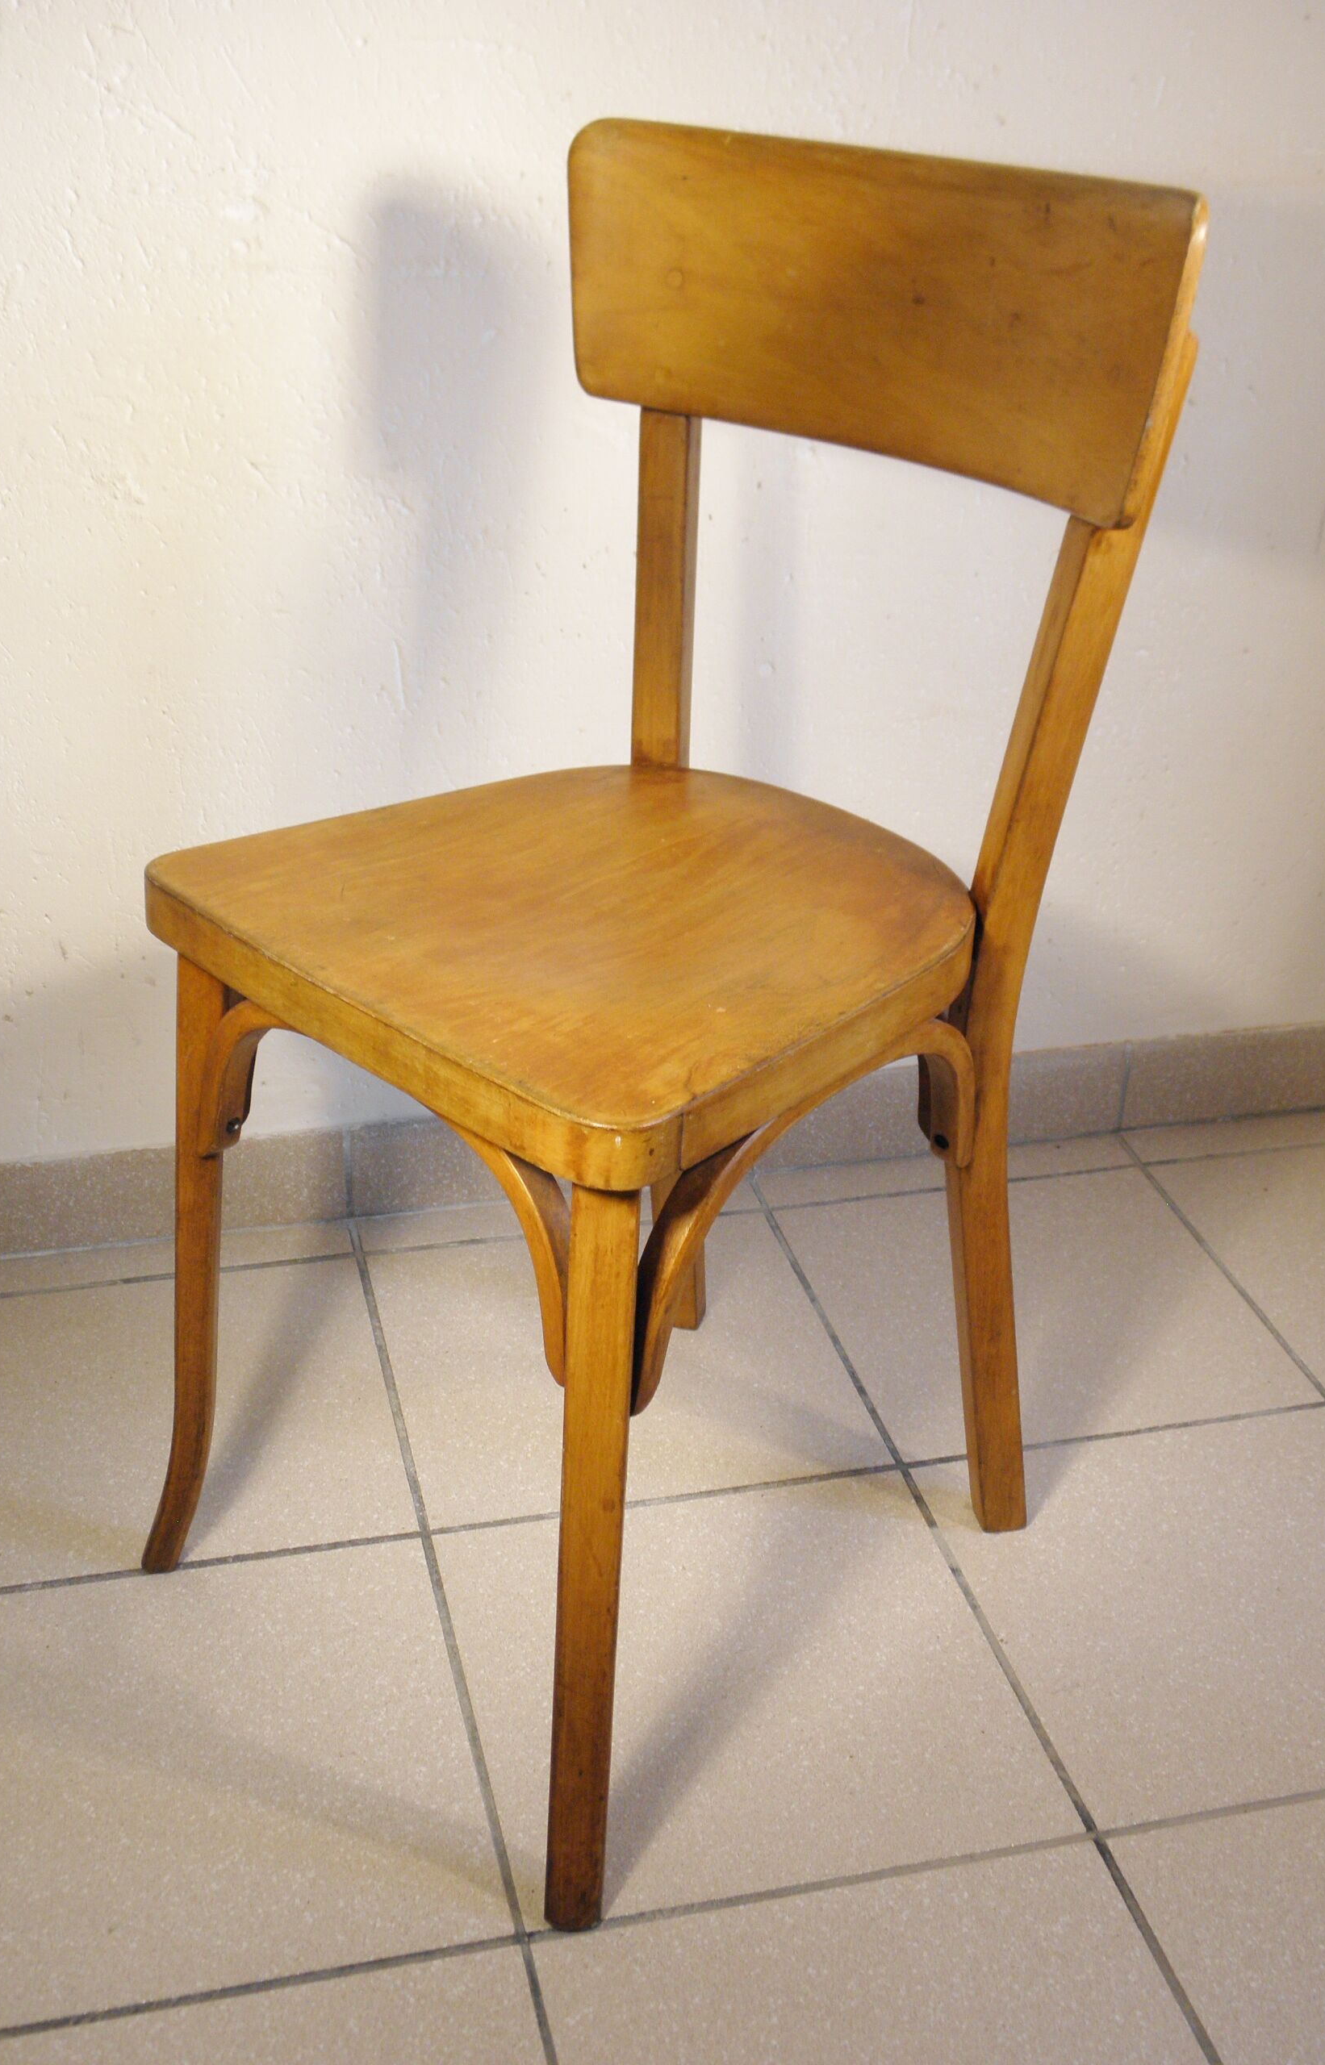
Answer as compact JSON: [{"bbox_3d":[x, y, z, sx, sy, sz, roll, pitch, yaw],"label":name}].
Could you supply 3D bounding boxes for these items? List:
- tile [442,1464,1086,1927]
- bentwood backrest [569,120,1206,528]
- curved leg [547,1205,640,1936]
[{"bbox_3d":[0.045,0.379,1.266,0.313,0.010,0.313,-5,29,-13],"label":"tile"},{"bbox_3d":[0.100,-0.372,1.095,0.043,0.151,0.399,-20,35,-41],"label":"bentwood backrest"},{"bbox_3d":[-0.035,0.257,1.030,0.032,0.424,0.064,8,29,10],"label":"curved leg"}]

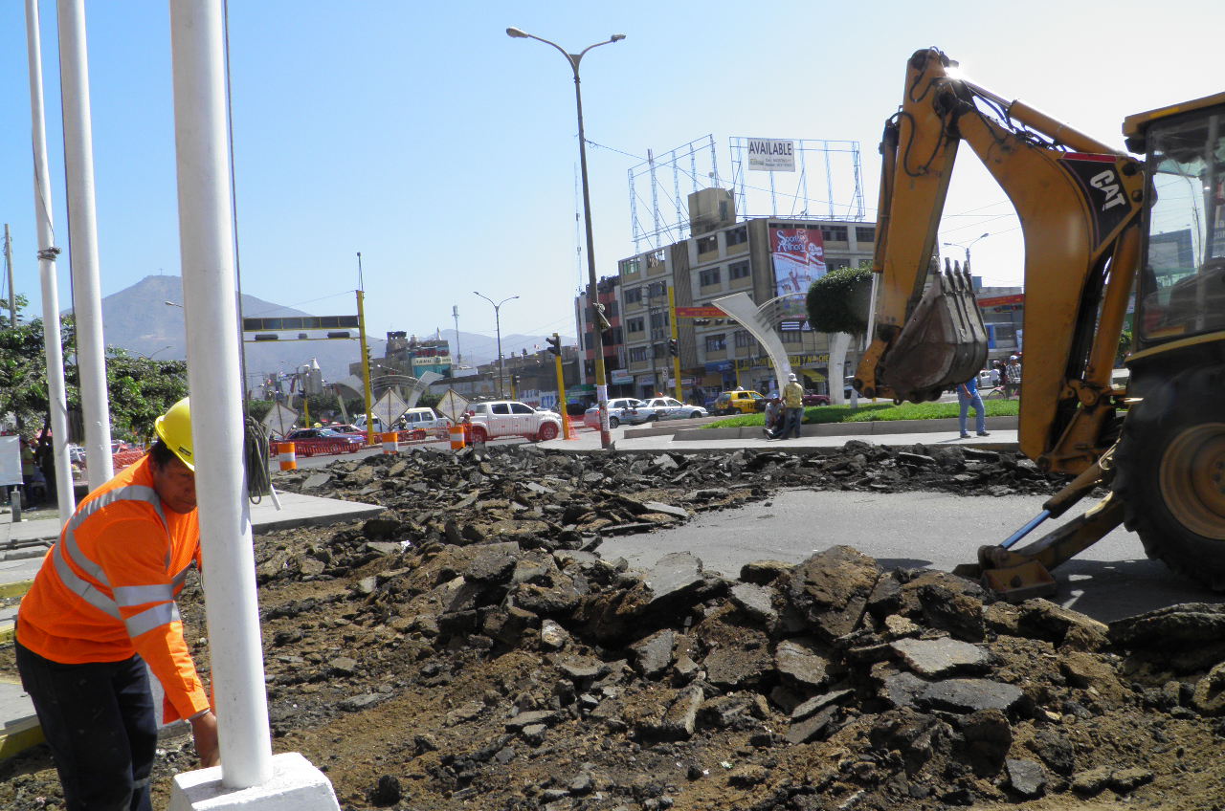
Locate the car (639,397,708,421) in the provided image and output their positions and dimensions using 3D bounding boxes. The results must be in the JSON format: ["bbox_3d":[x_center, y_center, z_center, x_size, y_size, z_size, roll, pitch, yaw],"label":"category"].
[{"bbox_3d":[3.527,0.152,57.503,4.300,1.420,1.680,-5,0,-9],"label":"car"}]

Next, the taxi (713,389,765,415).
[{"bbox_3d":[7.708,-0.148,60.003,3.600,1.420,1.500,-5,0,-32],"label":"taxi"}]

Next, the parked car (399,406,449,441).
[{"bbox_3d":[-10.979,1.226,54.003,4.600,1.750,1.720,-5,0,-10],"label":"parked car"}]

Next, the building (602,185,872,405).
[{"bbox_3d":[13.854,-9.138,93.302,17.000,18.000,20.800,-5,0,-33],"label":"building"}]

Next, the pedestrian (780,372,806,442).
[{"bbox_3d":[4.637,-0.013,25.402,0.550,1.730,0.380,-5,0,-13],"label":"pedestrian"}]

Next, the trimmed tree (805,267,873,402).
[{"bbox_3d":[8.278,-2.231,34.492,3.100,4.750,3.100,-5,0,0],"label":"trimmed tree"}]

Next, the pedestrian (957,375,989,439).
[{"bbox_3d":[7.907,-0.202,21.803,0.620,1.700,0.500,-5,0,12],"label":"pedestrian"}]

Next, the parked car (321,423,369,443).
[{"bbox_3d":[-14.871,1.702,54.503,1.660,1.420,4.200,-5,0,-33],"label":"parked car"}]

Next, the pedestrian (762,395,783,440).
[{"bbox_3d":[4.102,0.348,25.204,0.550,1.100,0.800,-4,0,25],"label":"pedestrian"}]

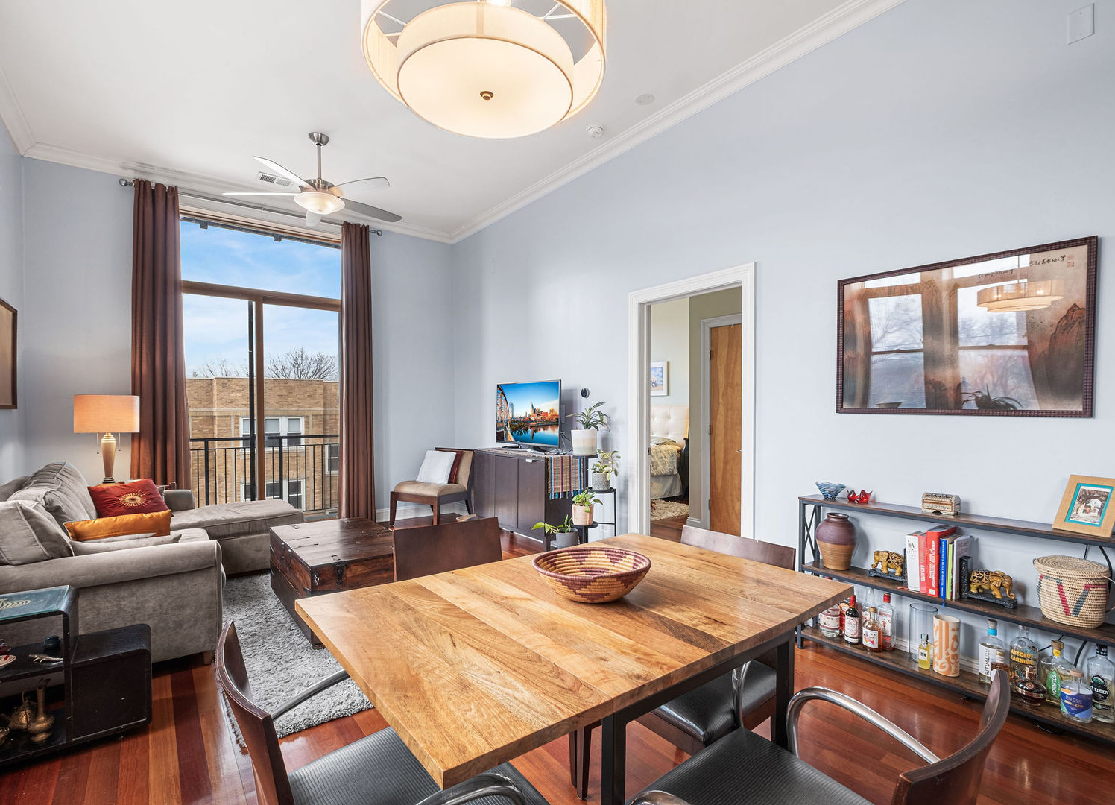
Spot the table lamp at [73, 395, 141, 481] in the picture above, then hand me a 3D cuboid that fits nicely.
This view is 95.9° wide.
[{"bbox_3d":[-3.470,0.287,3.875,0.385,0.682,0.385,0,0,-39],"label":"table lamp"}]

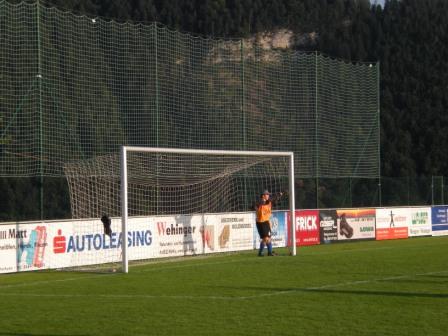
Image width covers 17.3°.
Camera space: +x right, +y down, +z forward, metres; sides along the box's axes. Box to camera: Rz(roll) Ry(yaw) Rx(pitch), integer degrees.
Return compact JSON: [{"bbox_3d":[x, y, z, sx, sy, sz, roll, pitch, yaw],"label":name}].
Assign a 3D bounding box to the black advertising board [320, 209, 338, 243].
[{"bbox_3d":[3.083,1.746,43.681,0.080,0.980,1.220,-1,-1,30],"label":"black advertising board"}]

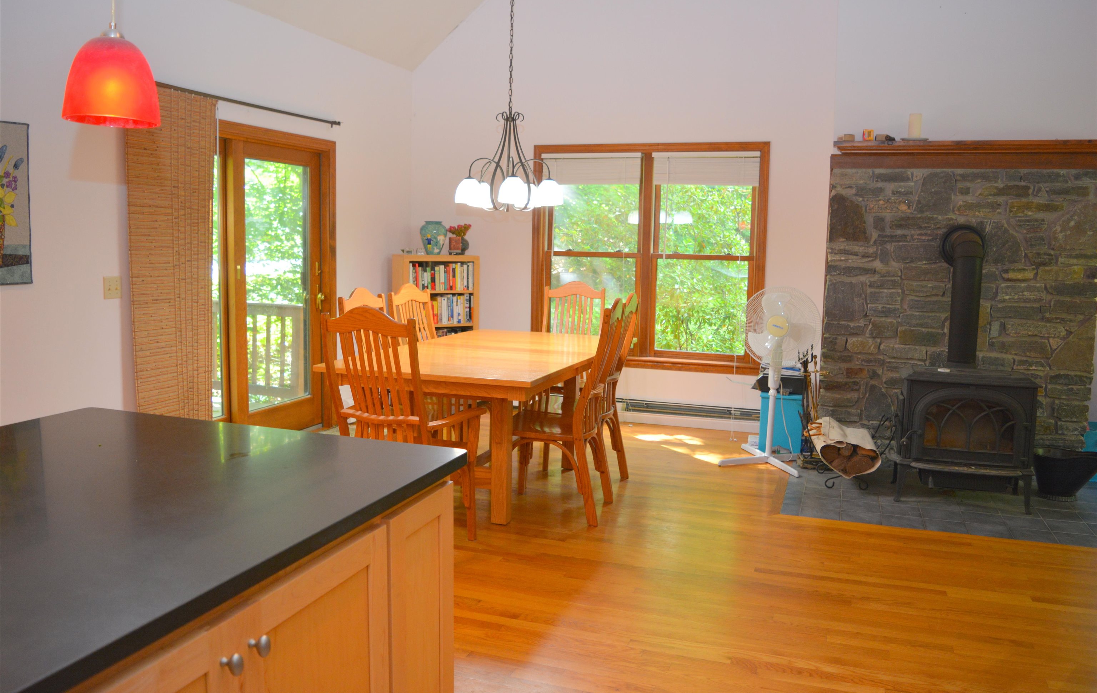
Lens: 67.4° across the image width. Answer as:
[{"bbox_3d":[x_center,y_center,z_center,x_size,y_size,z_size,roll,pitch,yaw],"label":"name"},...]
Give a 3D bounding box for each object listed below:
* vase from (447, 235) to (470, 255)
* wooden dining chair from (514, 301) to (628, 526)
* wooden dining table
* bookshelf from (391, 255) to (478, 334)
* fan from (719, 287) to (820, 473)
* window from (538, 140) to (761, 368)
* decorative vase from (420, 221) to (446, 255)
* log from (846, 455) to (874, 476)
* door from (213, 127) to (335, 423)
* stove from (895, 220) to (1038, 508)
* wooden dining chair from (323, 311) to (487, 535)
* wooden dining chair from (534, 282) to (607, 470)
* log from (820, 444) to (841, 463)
[{"bbox_3d":[-0.745,-0.838,6.792,0.159,0.147,0.159,-2,7,-24],"label":"vase"},{"bbox_3d":[0.079,0.307,4.373,0.626,1.152,0.477,3,7,19],"label":"wooden dining chair"},{"bbox_3d":[-0.315,0.393,5.281,1.241,0.752,2.244,3,7,19],"label":"wooden dining table"},{"bbox_3d":[-0.904,-0.086,6.620,0.629,1.290,0.292,-3,8,-28],"label":"bookshelf"},{"bbox_3d":[1.489,0.199,5.415,0.566,1.172,0.606,5,8,27],"label":"fan"},{"bbox_3d":[0.762,-0.709,6.600,1.877,1.767,0.129,3,7,19],"label":"window"},{"bbox_3d":[-0.913,-0.857,6.508,0.217,0.273,0.217,-3,8,-28],"label":"decorative vase"},{"bbox_3d":[1.877,0.679,4.973,0.144,0.124,0.377,2,7,10],"label":"log"},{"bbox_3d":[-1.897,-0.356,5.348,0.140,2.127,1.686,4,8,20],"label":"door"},{"bbox_3d":[2.354,0.082,4.675,0.738,1.565,0.743,4,8,20],"label":"stove"},{"bbox_3d":[-0.669,0.377,3.667,0.602,1.134,0.592,4,8,20],"label":"wooden dining chair"},{"bbox_3d":[0.089,0.131,5.714,0.462,1.124,0.592,4,8,20],"label":"wooden dining chair"},{"bbox_3d":[1.683,0.599,4.995,0.115,0.110,0.401,2,8,11],"label":"log"}]

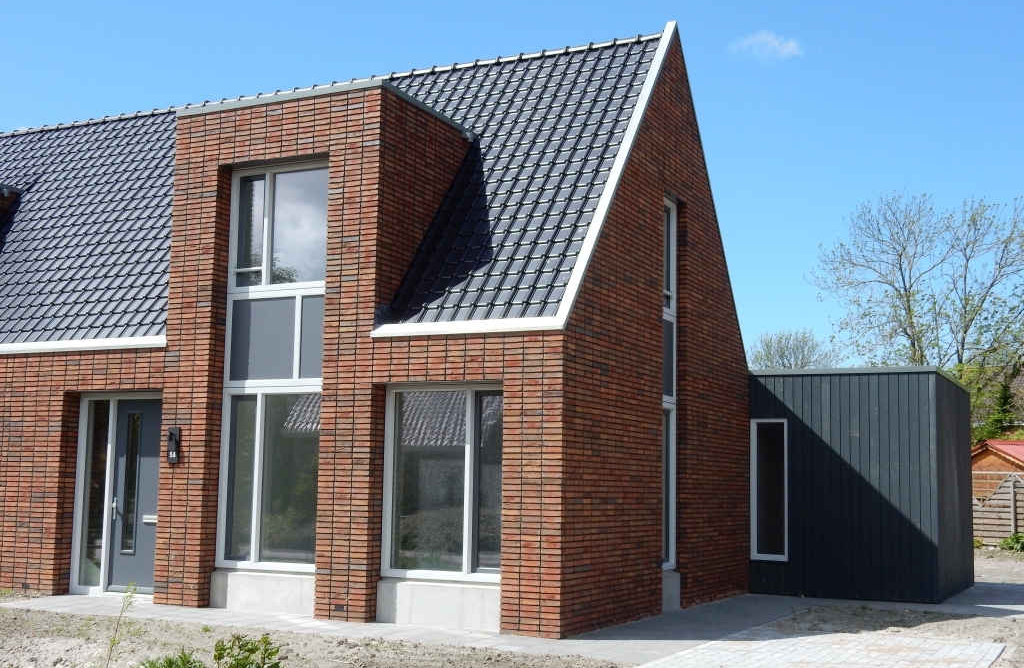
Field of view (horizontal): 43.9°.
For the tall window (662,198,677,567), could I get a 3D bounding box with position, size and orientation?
[{"bbox_3d":[1.830,0.570,15.660,0.114,4.618,0.903,-2,-8,26],"label":"tall window"}]

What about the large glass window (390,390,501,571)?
[{"bbox_3d":[-0.651,1.543,13.303,1.542,2.025,0.116,-2,-8,26],"label":"large glass window"}]

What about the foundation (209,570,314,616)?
[{"bbox_3d":[-2.649,2.857,14.067,1.546,0.415,0.189,-2,-8,26],"label":"foundation"}]

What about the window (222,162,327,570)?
[{"bbox_3d":[-2.589,0.340,14.410,1.546,4.606,0.116,-2,-8,26],"label":"window"}]

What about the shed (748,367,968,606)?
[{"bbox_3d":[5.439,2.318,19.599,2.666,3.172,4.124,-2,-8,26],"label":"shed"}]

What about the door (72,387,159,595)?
[{"bbox_3d":[-4.586,1.909,15.181,1.562,2.430,0.116,-2,-8,26],"label":"door"}]

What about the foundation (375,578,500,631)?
[{"bbox_3d":[-0.687,2.799,13.118,1.542,0.427,0.183,-2,-8,26],"label":"foundation"}]

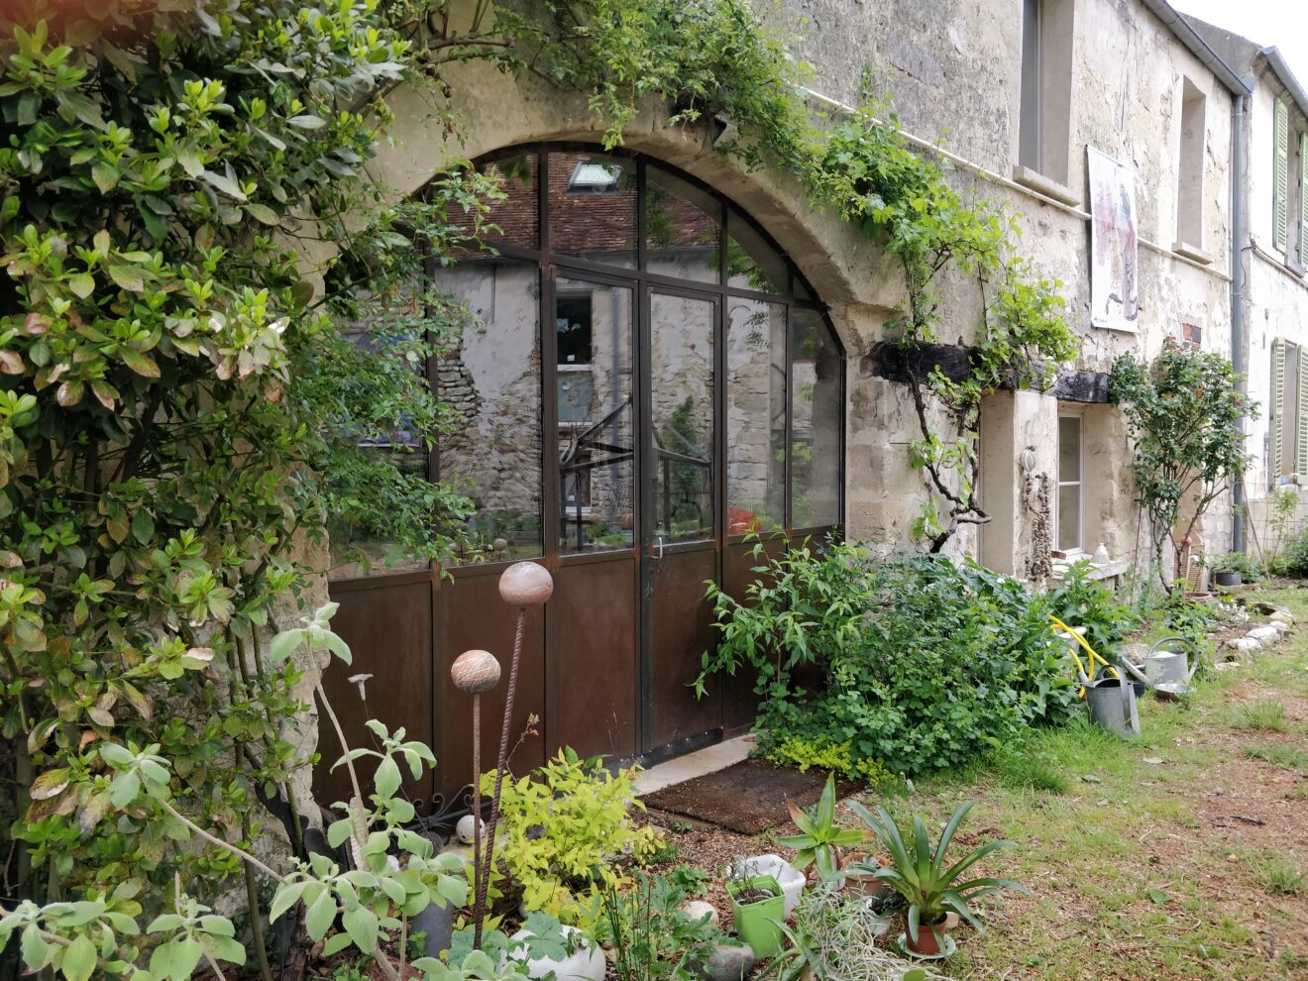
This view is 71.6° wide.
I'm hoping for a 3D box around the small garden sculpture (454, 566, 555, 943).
[{"bbox_3d":[-0.414,0.768,2.500,0.280,1.130,0.190,0,3,0],"label":"small garden sculpture"}]

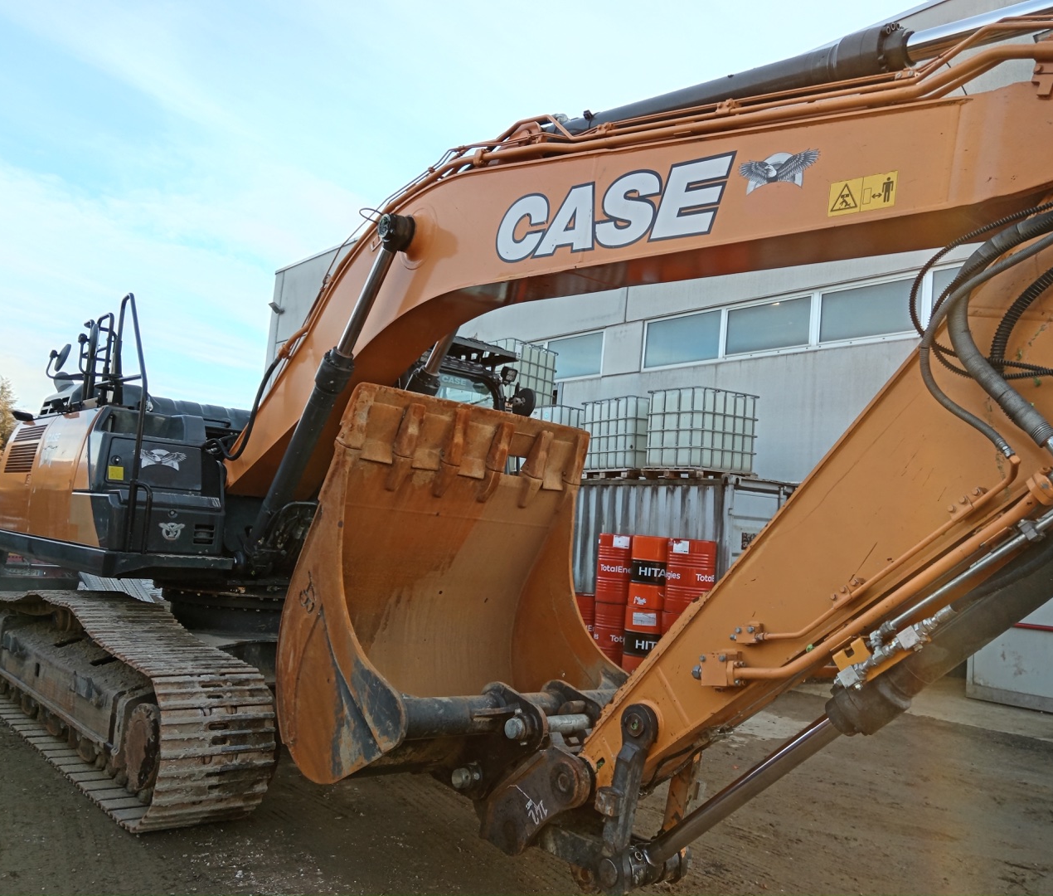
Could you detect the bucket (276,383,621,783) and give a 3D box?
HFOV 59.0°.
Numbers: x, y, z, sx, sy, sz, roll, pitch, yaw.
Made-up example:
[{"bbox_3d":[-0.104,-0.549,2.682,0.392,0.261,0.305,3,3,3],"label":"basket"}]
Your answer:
[{"bbox_3d":[-0.253,0.752,5.151,1.640,1.950,1.420,10,-8,-39],"label":"bucket"}]

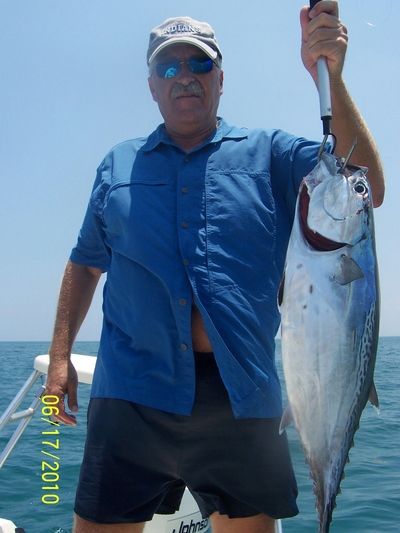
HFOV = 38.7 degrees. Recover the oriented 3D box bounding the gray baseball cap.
[{"bbox_3d":[-0.038,-0.543,1.393,0.180,0.140,0.265,6,4,2],"label":"gray baseball cap"}]

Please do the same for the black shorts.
[{"bbox_3d":[-0.030,0.349,1.296,0.510,0.400,0.310,-1,-7,6],"label":"black shorts"}]

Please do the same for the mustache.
[{"bbox_3d":[-0.029,-0.406,1.310,0.078,0.034,0.030,6,4,2],"label":"mustache"}]

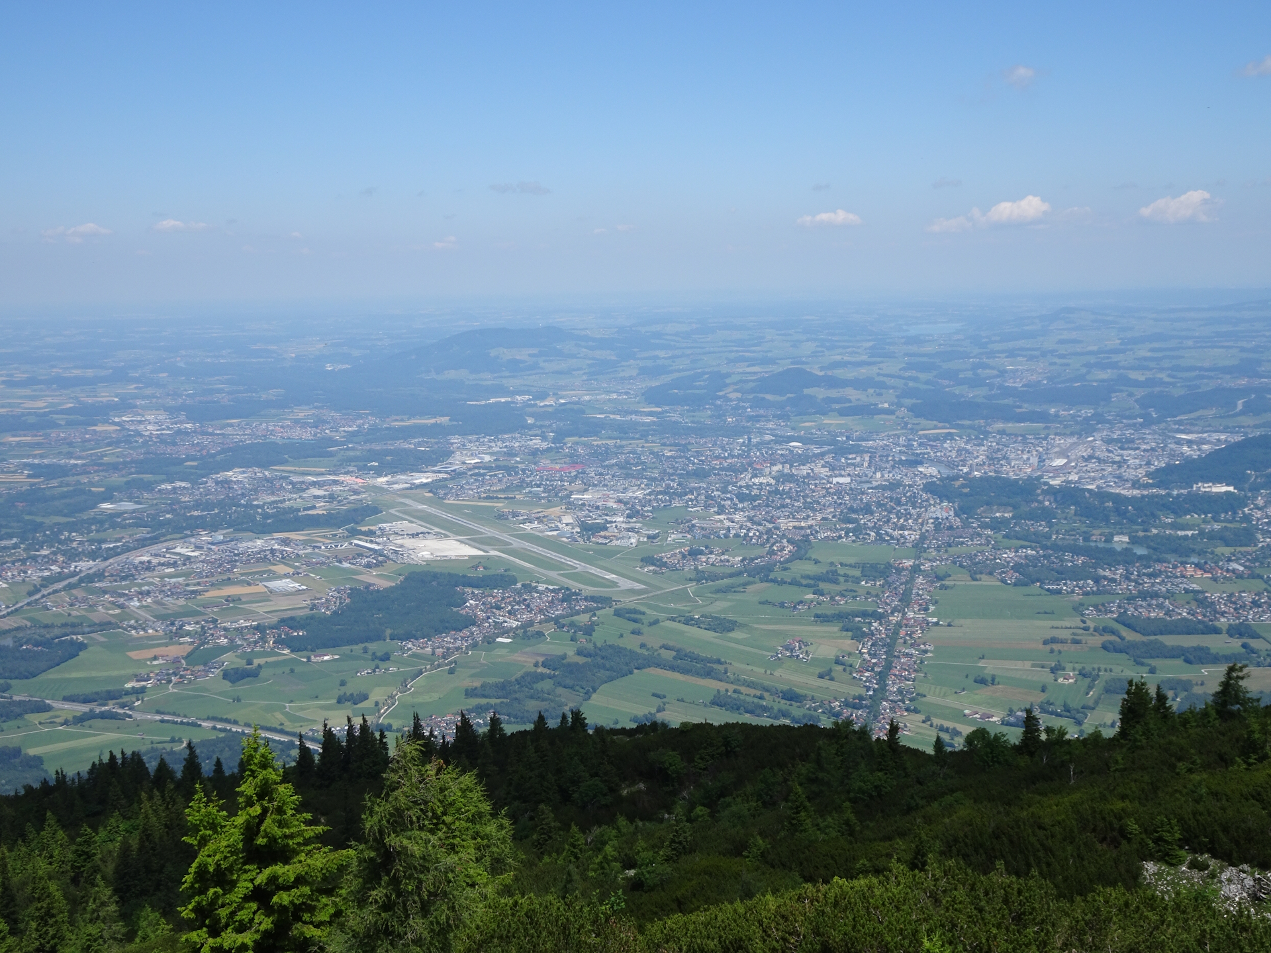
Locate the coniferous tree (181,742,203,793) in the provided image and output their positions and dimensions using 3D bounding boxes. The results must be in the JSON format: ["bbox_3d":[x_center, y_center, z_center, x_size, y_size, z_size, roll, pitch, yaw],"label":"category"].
[{"bbox_3d":[-56.160,37.230,200.000,3.020,7.640,3.020,-3,8,-16],"label":"coniferous tree"}]

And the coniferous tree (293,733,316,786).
[{"bbox_3d":[-42.870,37.130,205.000,2.840,7.300,2.840,-2,8,-12],"label":"coniferous tree"}]

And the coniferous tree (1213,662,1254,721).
[{"bbox_3d":[49.220,17.860,130.000,3.350,5.220,3.350,2,8,21],"label":"coniferous tree"}]

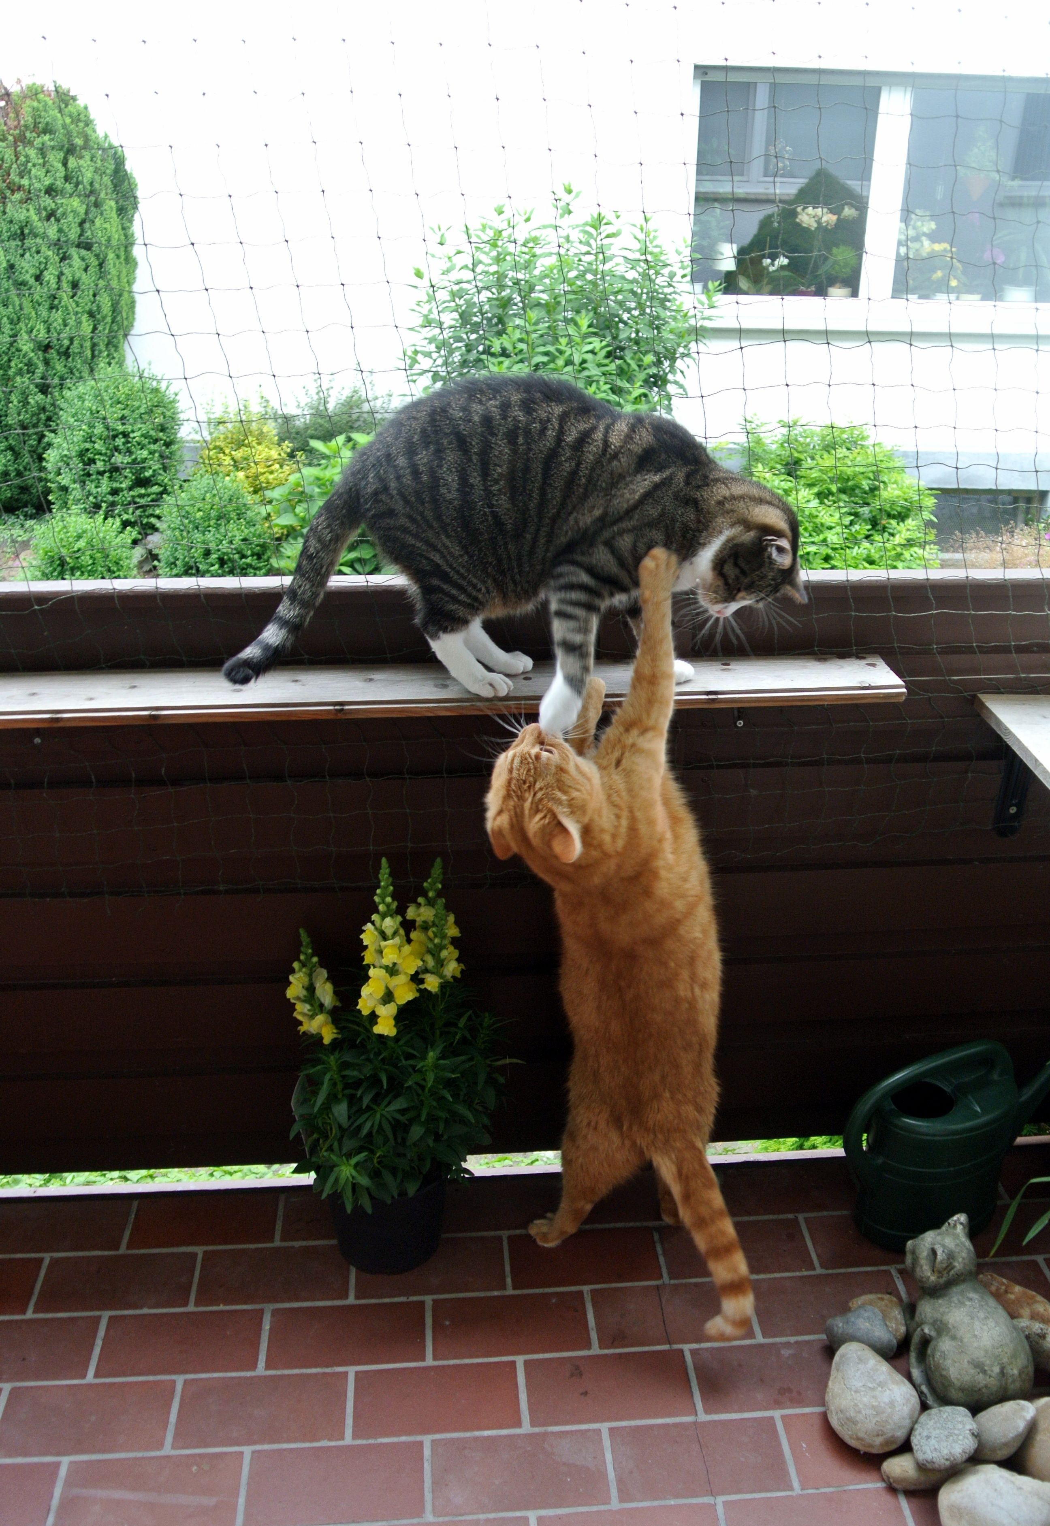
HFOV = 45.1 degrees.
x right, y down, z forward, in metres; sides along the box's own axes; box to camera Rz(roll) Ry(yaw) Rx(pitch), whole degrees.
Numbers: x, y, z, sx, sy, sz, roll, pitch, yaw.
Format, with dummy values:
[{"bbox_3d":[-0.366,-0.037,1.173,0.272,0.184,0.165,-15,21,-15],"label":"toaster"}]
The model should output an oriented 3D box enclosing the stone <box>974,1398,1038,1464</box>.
[{"bbox_3d":[0.577,0.802,1.518,0.062,0.055,0.100,18,31,34],"label":"stone"}]

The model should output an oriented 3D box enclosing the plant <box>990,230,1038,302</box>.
[{"bbox_3d":[2.514,-2.538,6.508,0.210,0.360,0.180,-3,25,-7],"label":"plant"}]

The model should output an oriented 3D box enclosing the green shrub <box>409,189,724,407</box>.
[{"bbox_3d":[0.207,-2.153,6.881,1.620,1.760,1.400,-2,26,-4],"label":"green shrub"}]

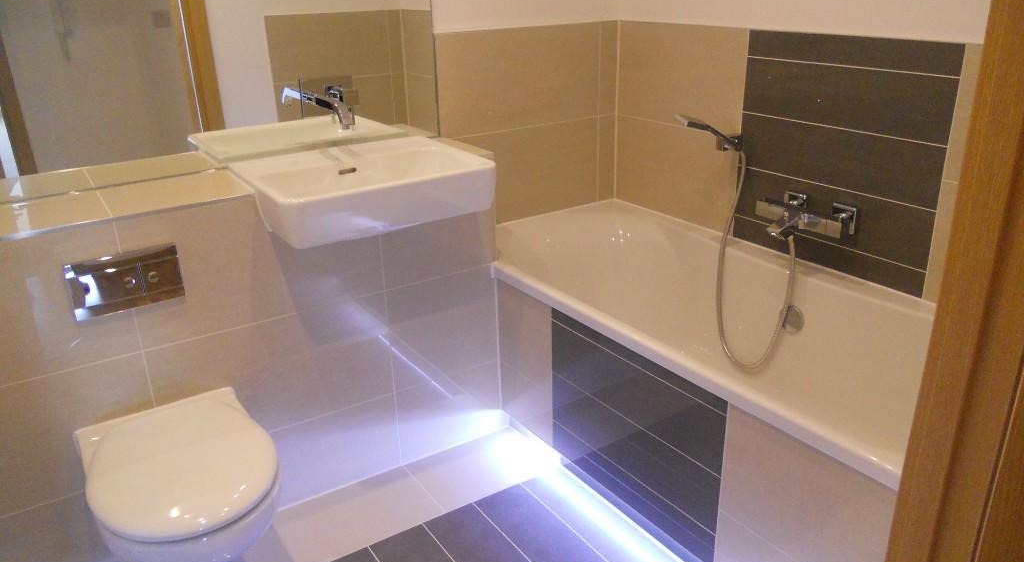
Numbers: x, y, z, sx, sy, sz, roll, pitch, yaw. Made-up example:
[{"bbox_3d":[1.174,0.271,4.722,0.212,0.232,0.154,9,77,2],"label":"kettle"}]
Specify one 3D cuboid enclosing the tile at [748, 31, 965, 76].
[{"bbox_3d":[0.828,-0.573,1.987,0.012,0.075,0.603,-15,25,-30],"label":"tile"}]

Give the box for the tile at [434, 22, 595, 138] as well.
[{"bbox_3d":[0.033,-0.634,2.509,0.609,0.305,0.012,-15,25,-30],"label":"tile"}]

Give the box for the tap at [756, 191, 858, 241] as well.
[{"bbox_3d":[0.748,-0.166,2.098,0.175,0.077,0.265,-15,25,-30],"label":"tap"}]

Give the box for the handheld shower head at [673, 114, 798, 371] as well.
[{"bbox_3d":[0.643,-0.097,2.267,0.220,0.725,0.330,-15,25,-30],"label":"handheld shower head"}]

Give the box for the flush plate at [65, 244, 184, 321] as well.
[{"bbox_3d":[-0.834,0.002,1.737,0.226,0.128,0.014,-15,25,-30],"label":"flush plate"}]

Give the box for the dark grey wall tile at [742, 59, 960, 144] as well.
[{"bbox_3d":[0.831,-0.467,2.029,0.012,0.154,0.603,-15,25,-30],"label":"dark grey wall tile"}]

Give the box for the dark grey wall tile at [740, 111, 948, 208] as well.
[{"bbox_3d":[0.831,-0.322,2.076,0.010,0.151,0.599,-15,25,-30],"label":"dark grey wall tile"}]

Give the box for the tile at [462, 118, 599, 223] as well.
[{"bbox_3d":[0.041,-0.352,2.620,0.609,0.300,0.012,-15,25,-30],"label":"tile"}]

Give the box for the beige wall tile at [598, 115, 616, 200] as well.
[{"bbox_3d":[0.327,-0.427,2.775,0.077,0.302,0.010,-15,25,-30],"label":"beige wall tile"}]

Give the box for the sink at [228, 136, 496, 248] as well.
[{"bbox_3d":[-0.382,-0.231,2.057,0.562,0.139,0.445,-15,25,-30],"label":"sink"}]

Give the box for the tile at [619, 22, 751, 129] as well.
[{"bbox_3d":[0.511,-0.634,2.468,0.010,0.300,0.550,-15,25,-30],"label":"tile"}]

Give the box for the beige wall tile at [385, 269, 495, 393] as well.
[{"bbox_3d":[-0.189,0.129,2.259,0.347,0.304,0.012,-15,25,-30],"label":"beige wall tile"}]

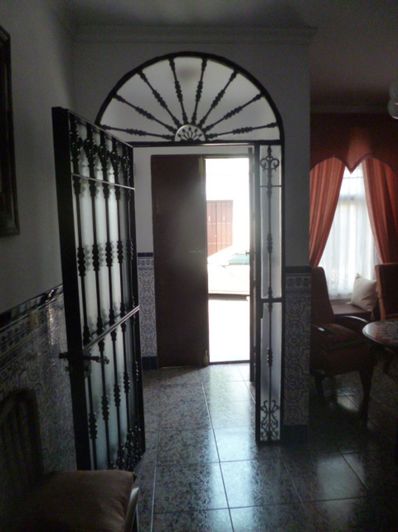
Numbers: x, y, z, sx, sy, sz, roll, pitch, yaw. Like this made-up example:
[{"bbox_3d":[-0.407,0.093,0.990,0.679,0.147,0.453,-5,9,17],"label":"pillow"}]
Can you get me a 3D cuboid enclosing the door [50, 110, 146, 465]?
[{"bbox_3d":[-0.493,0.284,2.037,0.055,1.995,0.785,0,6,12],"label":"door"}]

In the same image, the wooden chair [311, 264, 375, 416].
[{"bbox_3d":[1.206,0.585,3.136,0.550,1.120,0.550,2,7,32],"label":"wooden chair"}]

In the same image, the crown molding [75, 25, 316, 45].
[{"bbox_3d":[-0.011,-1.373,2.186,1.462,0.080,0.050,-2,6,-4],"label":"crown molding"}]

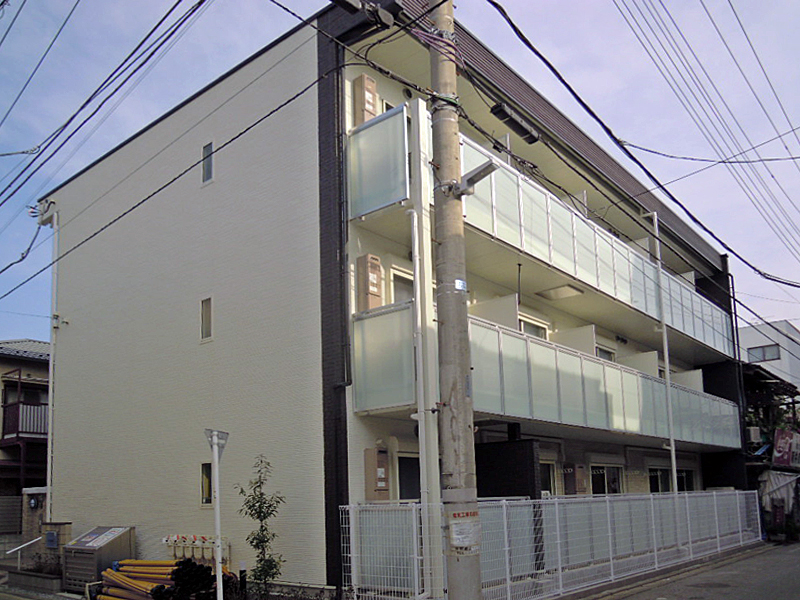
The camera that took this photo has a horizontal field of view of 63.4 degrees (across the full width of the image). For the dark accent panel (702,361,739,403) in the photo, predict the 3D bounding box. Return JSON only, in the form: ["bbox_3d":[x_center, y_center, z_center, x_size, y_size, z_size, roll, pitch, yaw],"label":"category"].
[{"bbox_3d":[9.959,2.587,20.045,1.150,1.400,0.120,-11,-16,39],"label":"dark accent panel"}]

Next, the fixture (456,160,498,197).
[{"bbox_3d":[0.713,-1.132,5.882,0.445,0.130,0.140,-31,-31,32],"label":"fixture"}]

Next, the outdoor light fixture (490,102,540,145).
[{"bbox_3d":[1.238,-1.892,6.935,0.160,0.160,0.820,-14,-21,38],"label":"outdoor light fixture"}]

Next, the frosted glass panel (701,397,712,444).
[{"bbox_3d":[8.234,3.237,17.385,0.050,1.300,1.000,-11,-16,39],"label":"frosted glass panel"}]

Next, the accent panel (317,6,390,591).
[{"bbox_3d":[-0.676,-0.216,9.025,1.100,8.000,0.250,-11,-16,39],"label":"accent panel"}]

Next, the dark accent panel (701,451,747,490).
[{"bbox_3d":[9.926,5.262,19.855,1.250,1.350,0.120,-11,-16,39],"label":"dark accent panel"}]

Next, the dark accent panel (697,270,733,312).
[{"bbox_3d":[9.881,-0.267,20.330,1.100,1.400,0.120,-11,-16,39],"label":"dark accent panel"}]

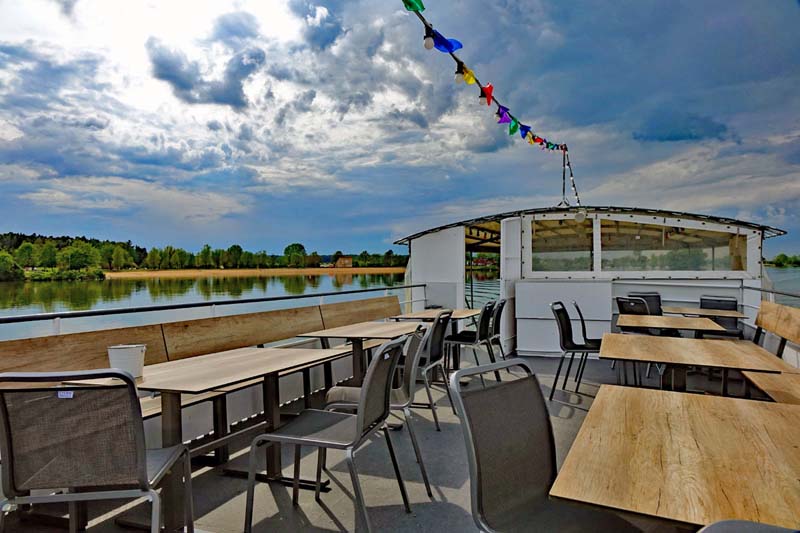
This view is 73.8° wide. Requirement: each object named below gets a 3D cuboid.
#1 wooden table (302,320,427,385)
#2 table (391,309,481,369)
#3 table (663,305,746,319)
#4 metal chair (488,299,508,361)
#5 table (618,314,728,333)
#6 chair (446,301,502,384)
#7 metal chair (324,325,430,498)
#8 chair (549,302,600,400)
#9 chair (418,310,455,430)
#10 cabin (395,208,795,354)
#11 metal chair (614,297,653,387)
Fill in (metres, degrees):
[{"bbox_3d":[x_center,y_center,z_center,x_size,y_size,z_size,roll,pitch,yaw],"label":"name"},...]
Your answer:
[{"bbox_3d":[-0.180,0.895,4.480,0.780,0.740,1.200,0,0,23],"label":"wooden table"},{"bbox_3d":[0.480,0.905,5.930,0.780,0.740,1.200,0,0,22],"label":"table"},{"bbox_3d":[3.460,0.885,6.100,0.810,0.740,0.930,0,0,25],"label":"table"},{"bbox_3d":[0.911,0.815,6.165,0.605,0.885,0.490,-1,-1,23],"label":"metal chair"},{"bbox_3d":[2.470,0.880,4.960,0.800,0.740,1.170,0,0,23],"label":"table"},{"bbox_3d":[0.693,0.811,5.732,0.605,0.885,0.490,-1,-1,26],"label":"chair"},{"bbox_3d":[-0.154,0.782,3.064,0.605,0.885,0.490,0,-1,-5],"label":"metal chair"},{"bbox_3d":[1.772,0.793,5.009,0.605,0.885,0.490,-1,-1,30],"label":"chair"},{"bbox_3d":[0.099,0.797,4.349,0.605,0.885,0.490,-1,-1,21],"label":"chair"},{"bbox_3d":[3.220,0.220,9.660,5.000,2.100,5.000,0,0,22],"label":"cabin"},{"bbox_3d":[2.942,0.801,6.370,0.605,0.885,0.490,0,-1,-30],"label":"metal chair"}]

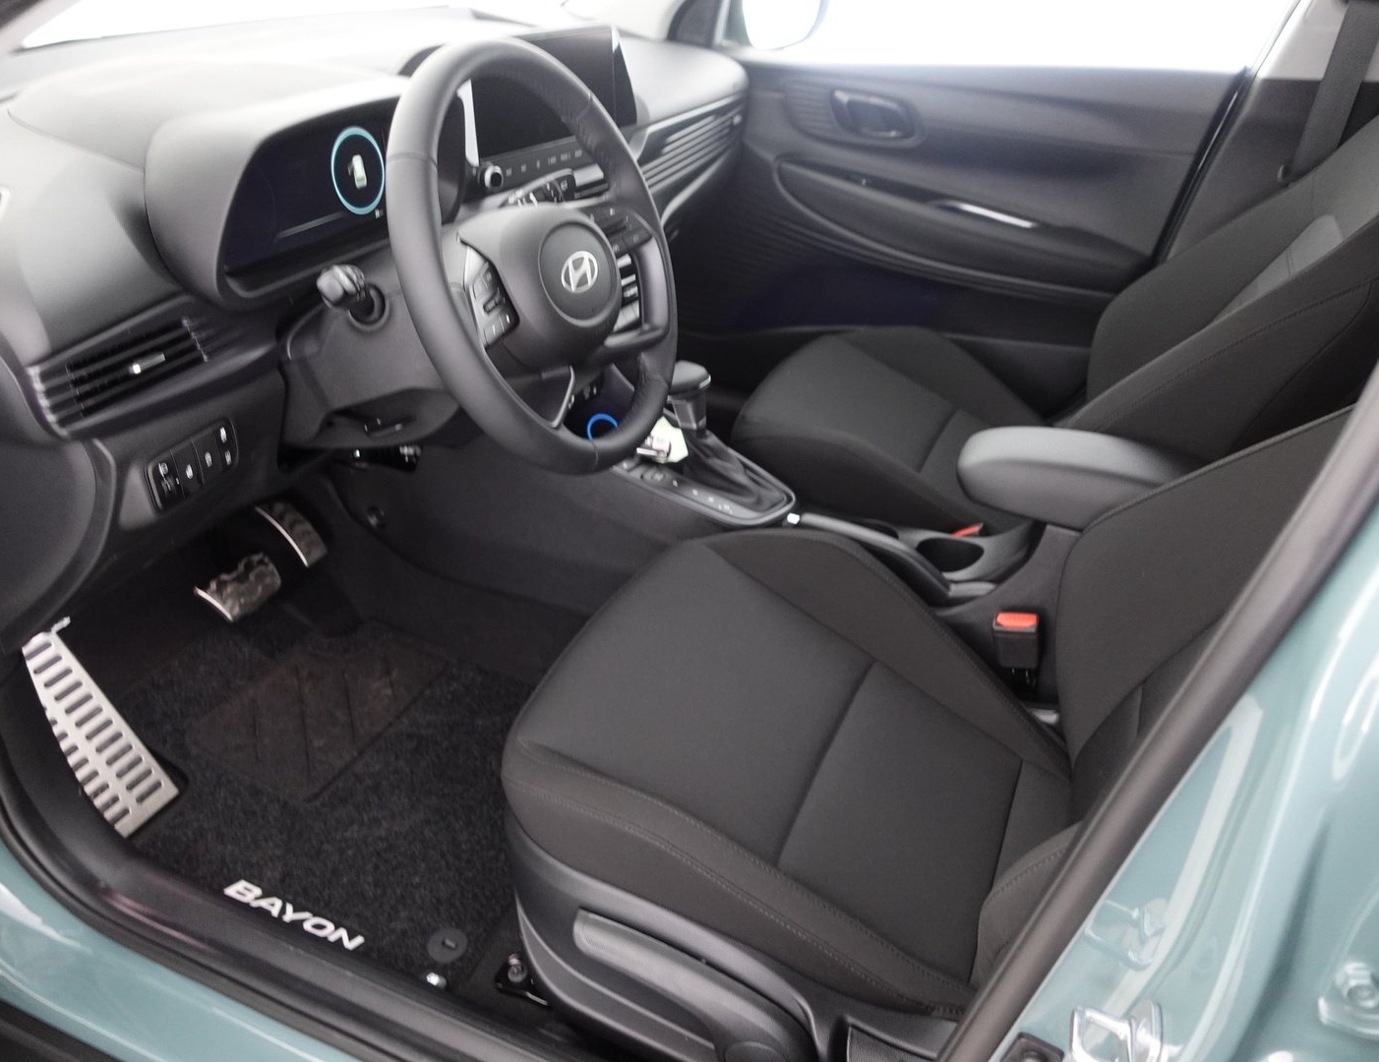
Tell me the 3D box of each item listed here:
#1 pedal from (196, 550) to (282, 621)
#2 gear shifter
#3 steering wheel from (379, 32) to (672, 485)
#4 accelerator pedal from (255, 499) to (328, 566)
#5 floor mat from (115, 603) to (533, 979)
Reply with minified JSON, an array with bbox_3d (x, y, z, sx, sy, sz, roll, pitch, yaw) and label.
[{"bbox_3d":[-0.546,0.070,1.284,0.065,0.032,0.092,46,36,-3],"label":"pedal"},{"bbox_3d":[0.039,-0.123,1.338,0.165,0.175,0.085,15,31,19],"label":"gear shifter"},{"bbox_3d":[-0.129,-0.230,0.921,0.115,0.372,0.372,-8,22,30],"label":"steering wheel"},{"bbox_3d":[-0.528,0.007,1.405,0.033,0.115,0.050,-32,9,35],"label":"accelerator pedal"},{"bbox_3d":[-0.392,0.261,1.253,0.560,0.050,0.470,19,33,16],"label":"floor mat"}]

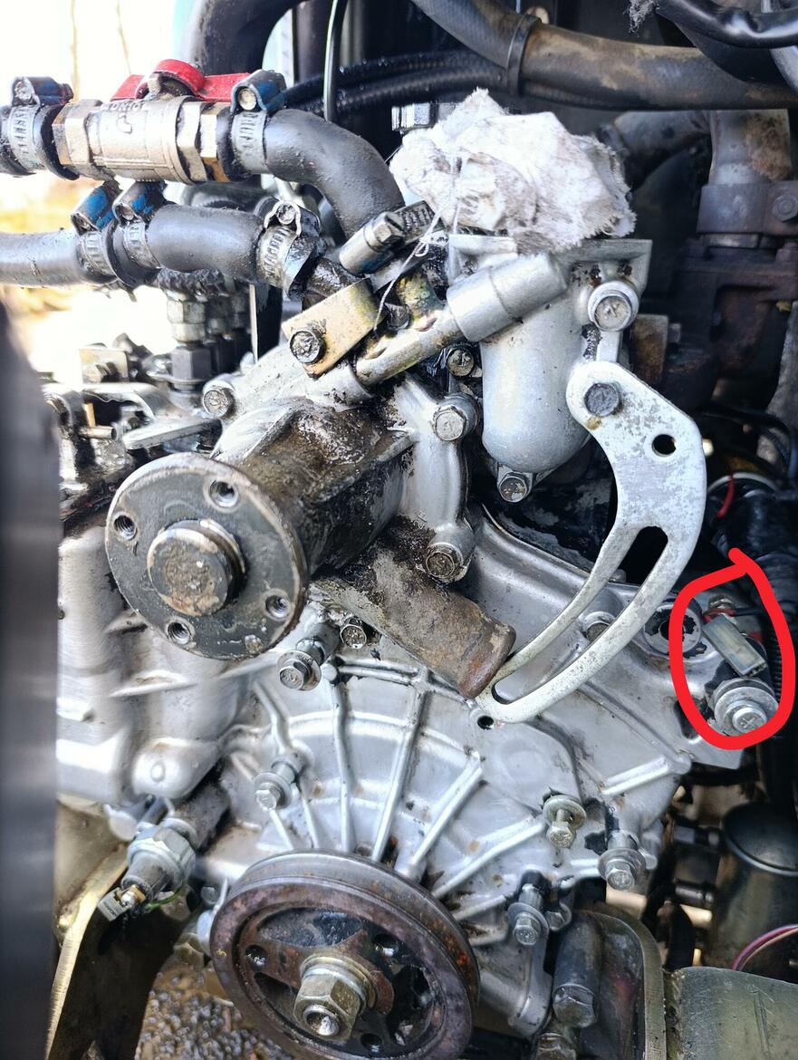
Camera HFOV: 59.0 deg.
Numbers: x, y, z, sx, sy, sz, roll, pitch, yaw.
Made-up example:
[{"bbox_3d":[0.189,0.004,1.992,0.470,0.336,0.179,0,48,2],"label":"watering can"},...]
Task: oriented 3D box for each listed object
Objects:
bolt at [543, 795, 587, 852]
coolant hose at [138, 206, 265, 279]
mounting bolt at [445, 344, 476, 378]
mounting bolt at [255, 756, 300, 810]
[{"bbox_3d":[0.084,0.150,0.360,0.022,0.022,0.021,6,23,14],"label":"bolt"},{"bbox_3d":[-0.079,-0.115,0.281,0.053,0.027,0.027,12,24,6],"label":"coolant hose"},{"bbox_3d":[0.028,-0.075,0.314,0.014,0.014,0.011,6,23,14],"label":"mounting bolt"},{"bbox_3d":[-0.067,0.138,0.384,0.022,0.022,0.026,6,23,14],"label":"mounting bolt"}]

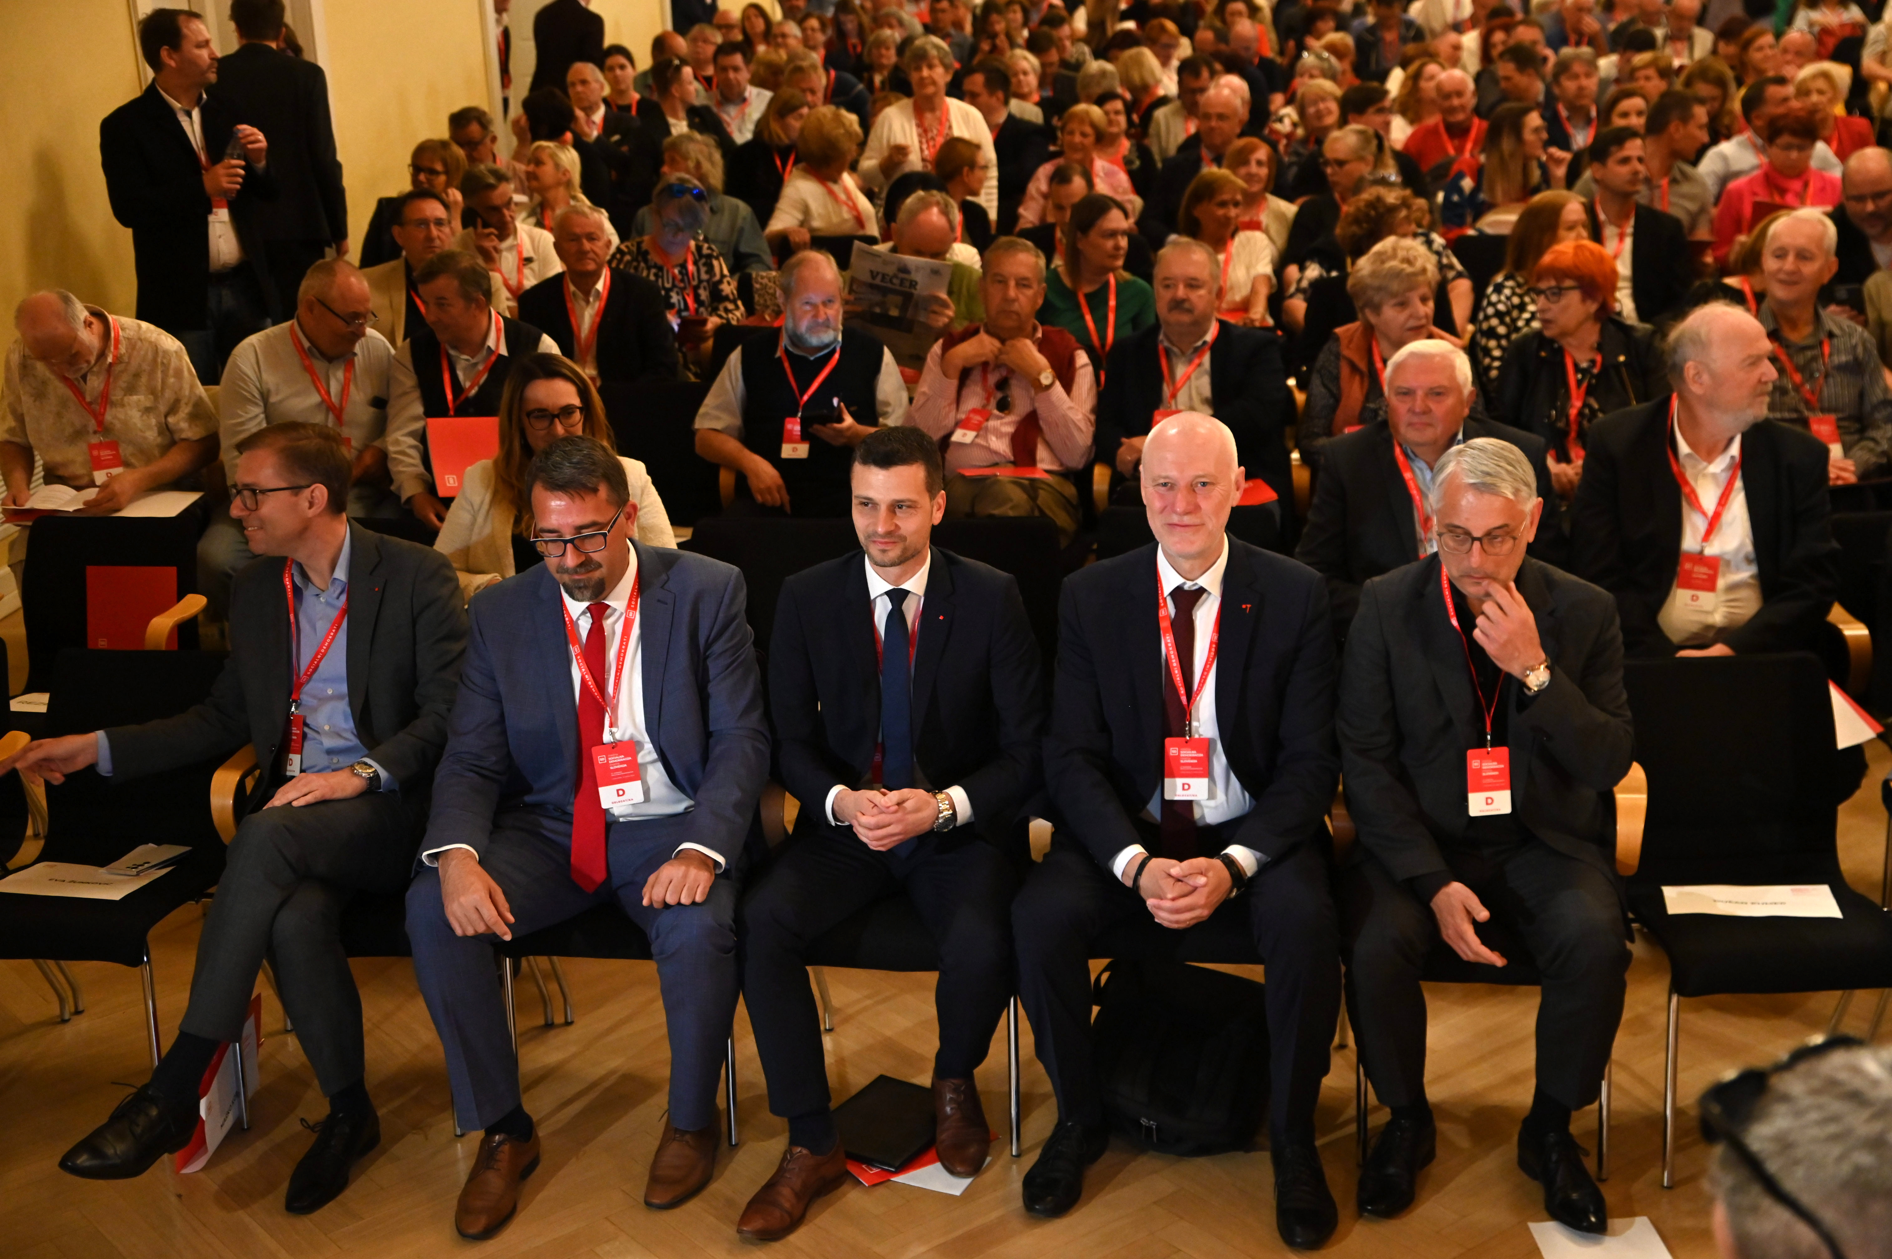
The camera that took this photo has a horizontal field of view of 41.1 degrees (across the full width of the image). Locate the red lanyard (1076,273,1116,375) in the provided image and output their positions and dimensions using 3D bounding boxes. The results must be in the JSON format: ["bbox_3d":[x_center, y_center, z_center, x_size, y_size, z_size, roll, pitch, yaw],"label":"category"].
[{"bbox_3d":[0.466,-0.919,7.695,0.130,0.350,0.130,0,17,4],"label":"red lanyard"}]

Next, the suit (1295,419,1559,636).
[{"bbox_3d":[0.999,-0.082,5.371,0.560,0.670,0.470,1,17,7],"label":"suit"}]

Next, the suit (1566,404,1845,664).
[{"bbox_3d":[1.537,-0.161,5.131,0.540,0.640,0.420,2,18,11],"label":"suit"}]

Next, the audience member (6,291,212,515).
[{"bbox_3d":[-2.192,-0.236,6.460,0.620,1.220,0.800,-1,18,5],"label":"audience member"}]

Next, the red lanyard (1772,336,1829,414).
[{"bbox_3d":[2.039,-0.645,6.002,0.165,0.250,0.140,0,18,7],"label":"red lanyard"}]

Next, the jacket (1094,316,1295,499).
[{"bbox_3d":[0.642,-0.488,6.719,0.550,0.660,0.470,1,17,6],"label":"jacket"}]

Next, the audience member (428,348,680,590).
[{"bbox_3d":[-0.787,0.094,5.172,0.500,1.250,0.740,0,18,8],"label":"audience member"}]

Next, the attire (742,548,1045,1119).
[{"bbox_3d":[-0.074,0.365,4.572,0.520,1.000,0.660,1,17,5],"label":"attire"}]

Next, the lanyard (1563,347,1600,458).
[{"bbox_3d":[1.525,-0.544,6.048,0.110,0.290,0.130,6,19,24],"label":"lanyard"}]

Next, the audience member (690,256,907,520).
[{"bbox_3d":[-0.387,-0.254,6.189,0.570,1.290,0.800,-1,18,5],"label":"audience member"}]

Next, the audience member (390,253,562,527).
[{"bbox_3d":[-1.237,-0.269,6.351,0.530,1.270,0.780,2,18,11],"label":"audience member"}]

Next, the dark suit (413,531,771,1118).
[{"bbox_3d":[-0.614,0.361,4.631,0.590,0.990,0.660,1,17,5],"label":"dark suit"}]

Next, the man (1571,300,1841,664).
[{"bbox_3d":[1.640,0.017,5.373,0.590,1.340,0.820,1,17,5],"label":"man"}]

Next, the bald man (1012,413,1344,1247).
[{"bbox_3d":[0.393,0.306,4.232,0.560,1.330,0.720,0,18,8],"label":"bald man"}]

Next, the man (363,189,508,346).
[{"bbox_3d":[-1.489,-0.633,7.418,0.540,1.300,0.720,0,18,7],"label":"man"}]

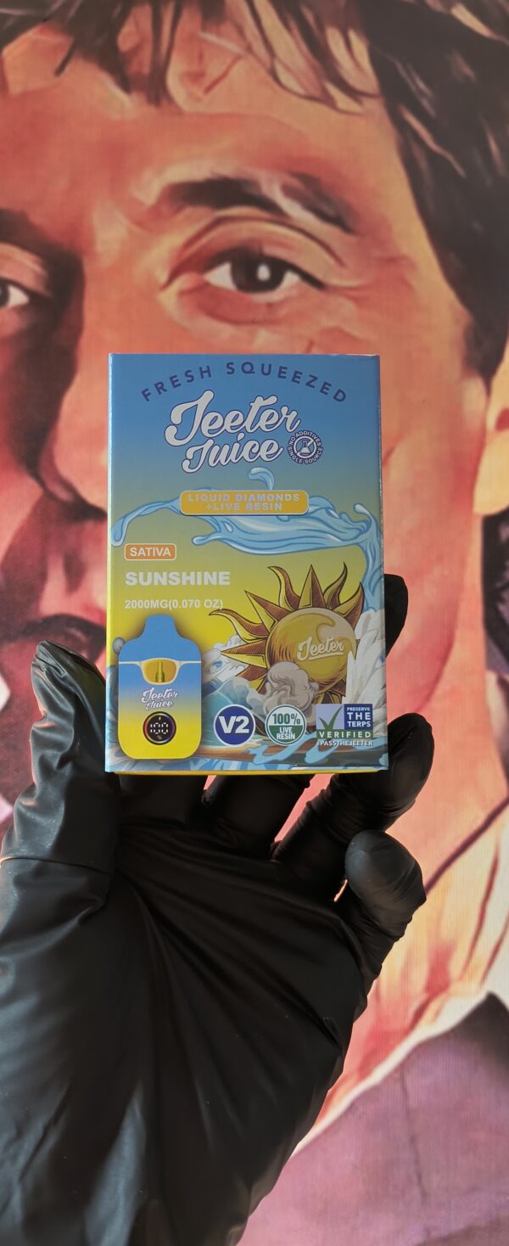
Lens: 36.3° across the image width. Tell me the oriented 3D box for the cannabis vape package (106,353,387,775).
[{"bbox_3d":[-0.002,-0.016,0.217,0.073,0.111,0.024,0,-5,-1],"label":"cannabis vape package"}]

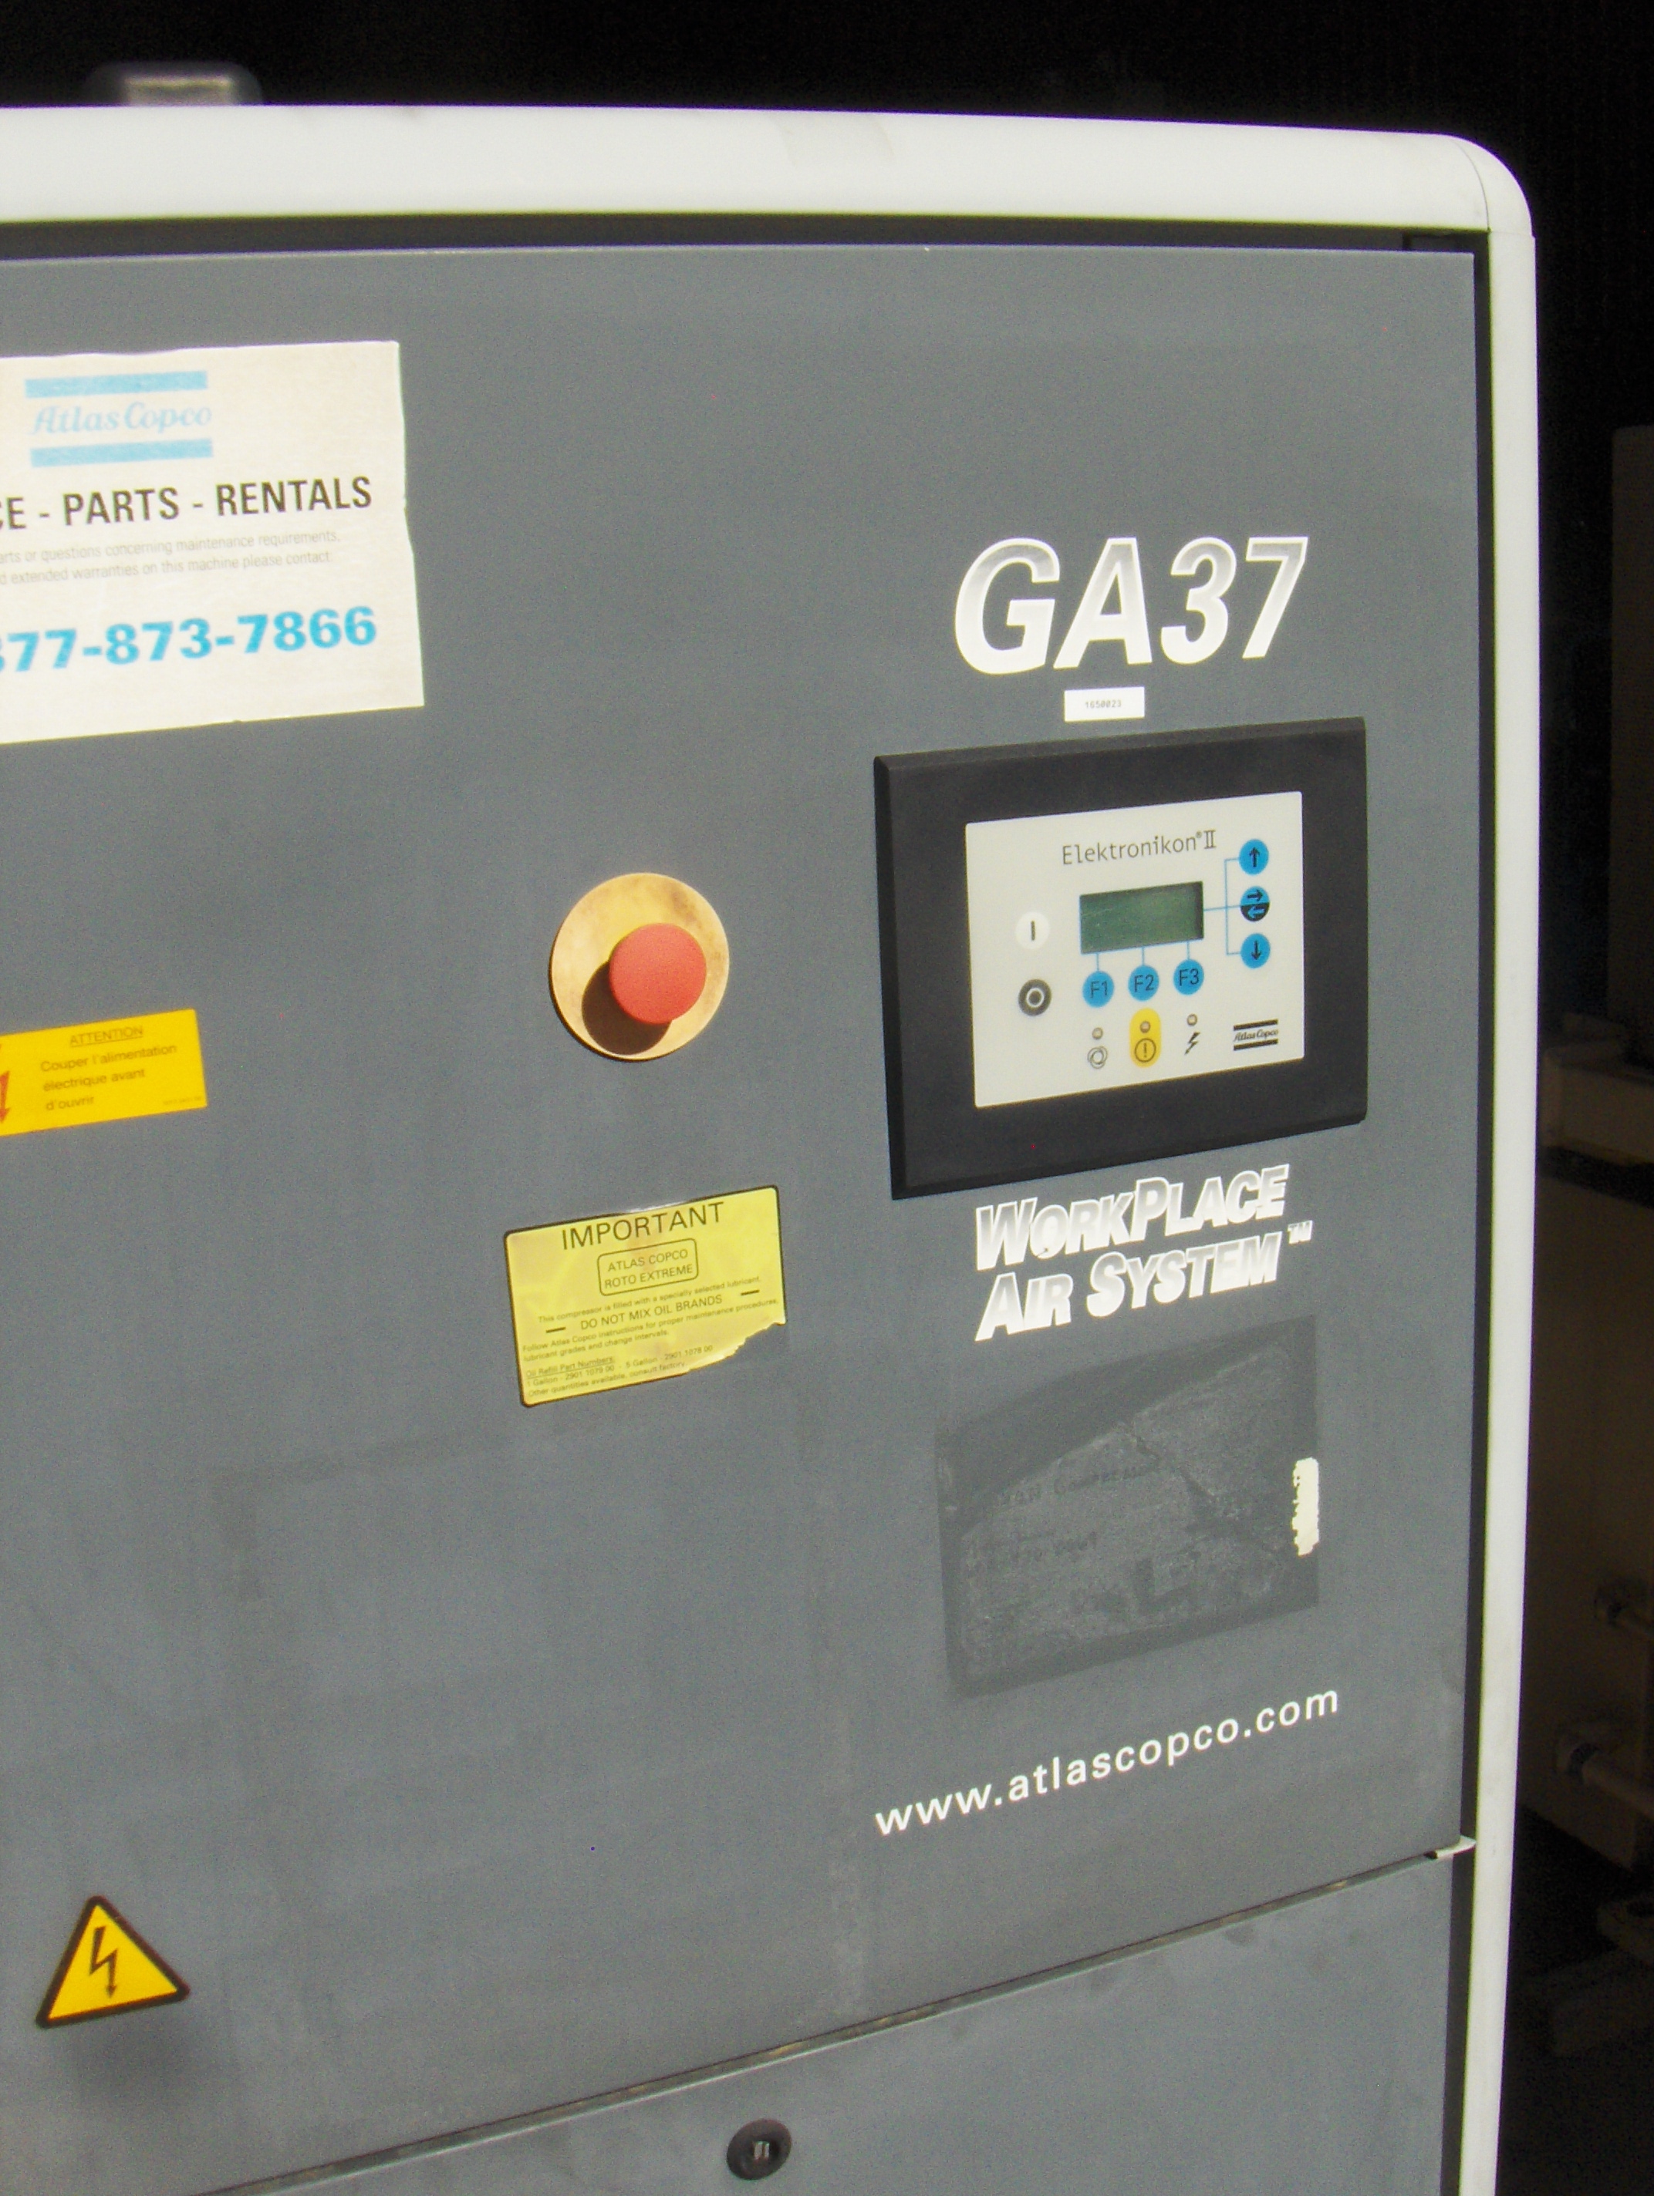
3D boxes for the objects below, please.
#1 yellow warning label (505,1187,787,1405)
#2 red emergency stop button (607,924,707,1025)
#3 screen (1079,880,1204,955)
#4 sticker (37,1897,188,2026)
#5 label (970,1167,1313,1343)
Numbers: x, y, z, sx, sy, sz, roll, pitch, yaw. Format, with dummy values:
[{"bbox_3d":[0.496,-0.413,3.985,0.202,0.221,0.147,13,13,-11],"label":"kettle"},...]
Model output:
[{"bbox_3d":[-0.074,0.083,1.091,0.120,0.076,0.002,-8,14,-21],"label":"yellow warning label"},{"bbox_3d":[-0.070,-0.050,1.045,0.040,0.040,0.032,-8,14,-21],"label":"red emergency stop button"},{"bbox_3d":[0.138,-0.079,1.142,0.061,0.026,0.004,-8,14,-21],"label":"screen"},{"bbox_3d":[-0.291,0.346,1.055,0.062,0.054,0.002,-8,14,-21],"label":"sticker"},{"bbox_3d":[0.145,0.068,1.181,0.176,0.061,0.002,-8,14,-21],"label":"label"}]

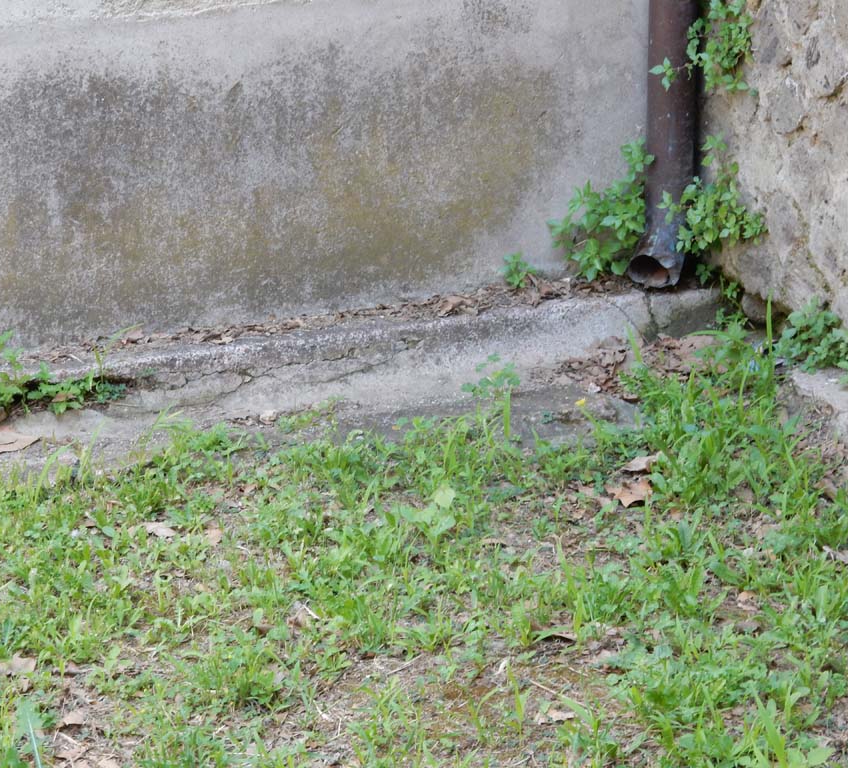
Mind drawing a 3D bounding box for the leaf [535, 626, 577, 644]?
[{"bbox_3d":[0.197,0.377,4.392,0.063,0.012,0.043,0,17,0],"label":"leaf"}]

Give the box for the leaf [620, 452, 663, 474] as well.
[{"bbox_3d":[0.384,0.141,5.176,0.074,0.020,0.063,0,17,0],"label":"leaf"}]

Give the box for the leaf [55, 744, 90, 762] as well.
[{"bbox_3d":[-0.477,0.501,3.973,0.049,0.012,0.034,0,17,0],"label":"leaf"}]

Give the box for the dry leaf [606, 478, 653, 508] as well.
[{"bbox_3d":[0.351,0.187,5.005,0.079,0.028,0.078,0,17,0],"label":"dry leaf"}]

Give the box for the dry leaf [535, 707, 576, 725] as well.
[{"bbox_3d":[0.184,0.464,4.099,0.059,0.012,0.036,0,17,0],"label":"dry leaf"}]

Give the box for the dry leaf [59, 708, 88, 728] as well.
[{"bbox_3d":[-0.489,0.467,4.085,0.042,0.015,0.036,0,17,0],"label":"dry leaf"}]

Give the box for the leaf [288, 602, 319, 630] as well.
[{"bbox_3d":[-0.183,0.353,4.446,0.045,0.028,0.046,0,17,0],"label":"leaf"}]

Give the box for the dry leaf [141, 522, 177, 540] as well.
[{"bbox_3d":[-0.439,0.244,4.839,0.059,0.014,0.051,0,17,0],"label":"dry leaf"}]

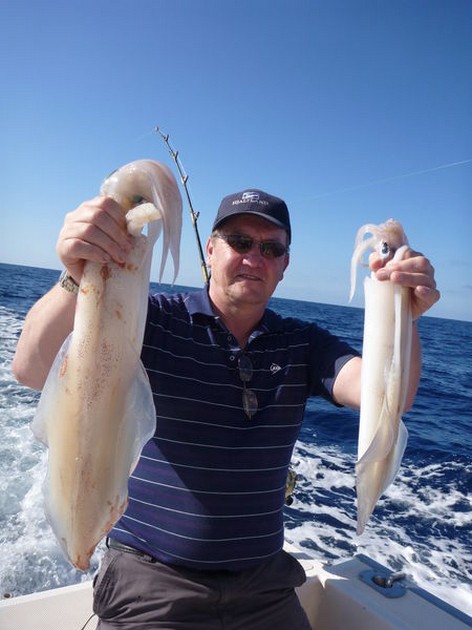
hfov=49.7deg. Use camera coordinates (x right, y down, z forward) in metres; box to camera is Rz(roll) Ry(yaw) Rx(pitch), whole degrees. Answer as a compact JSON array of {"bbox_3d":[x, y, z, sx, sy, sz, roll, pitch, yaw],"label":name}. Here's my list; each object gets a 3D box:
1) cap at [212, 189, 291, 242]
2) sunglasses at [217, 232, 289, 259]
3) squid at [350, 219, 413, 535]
[{"bbox_3d":[0.037,-0.216,1.107,0.180,0.130,0.265,10,2,-7],"label":"cap"},{"bbox_3d":[0.031,-0.148,1.113,0.140,0.042,0.140,11,4,-12],"label":"sunglasses"},{"bbox_3d":[0.223,0.095,0.790,0.090,0.485,0.075,5,1,14],"label":"squid"}]

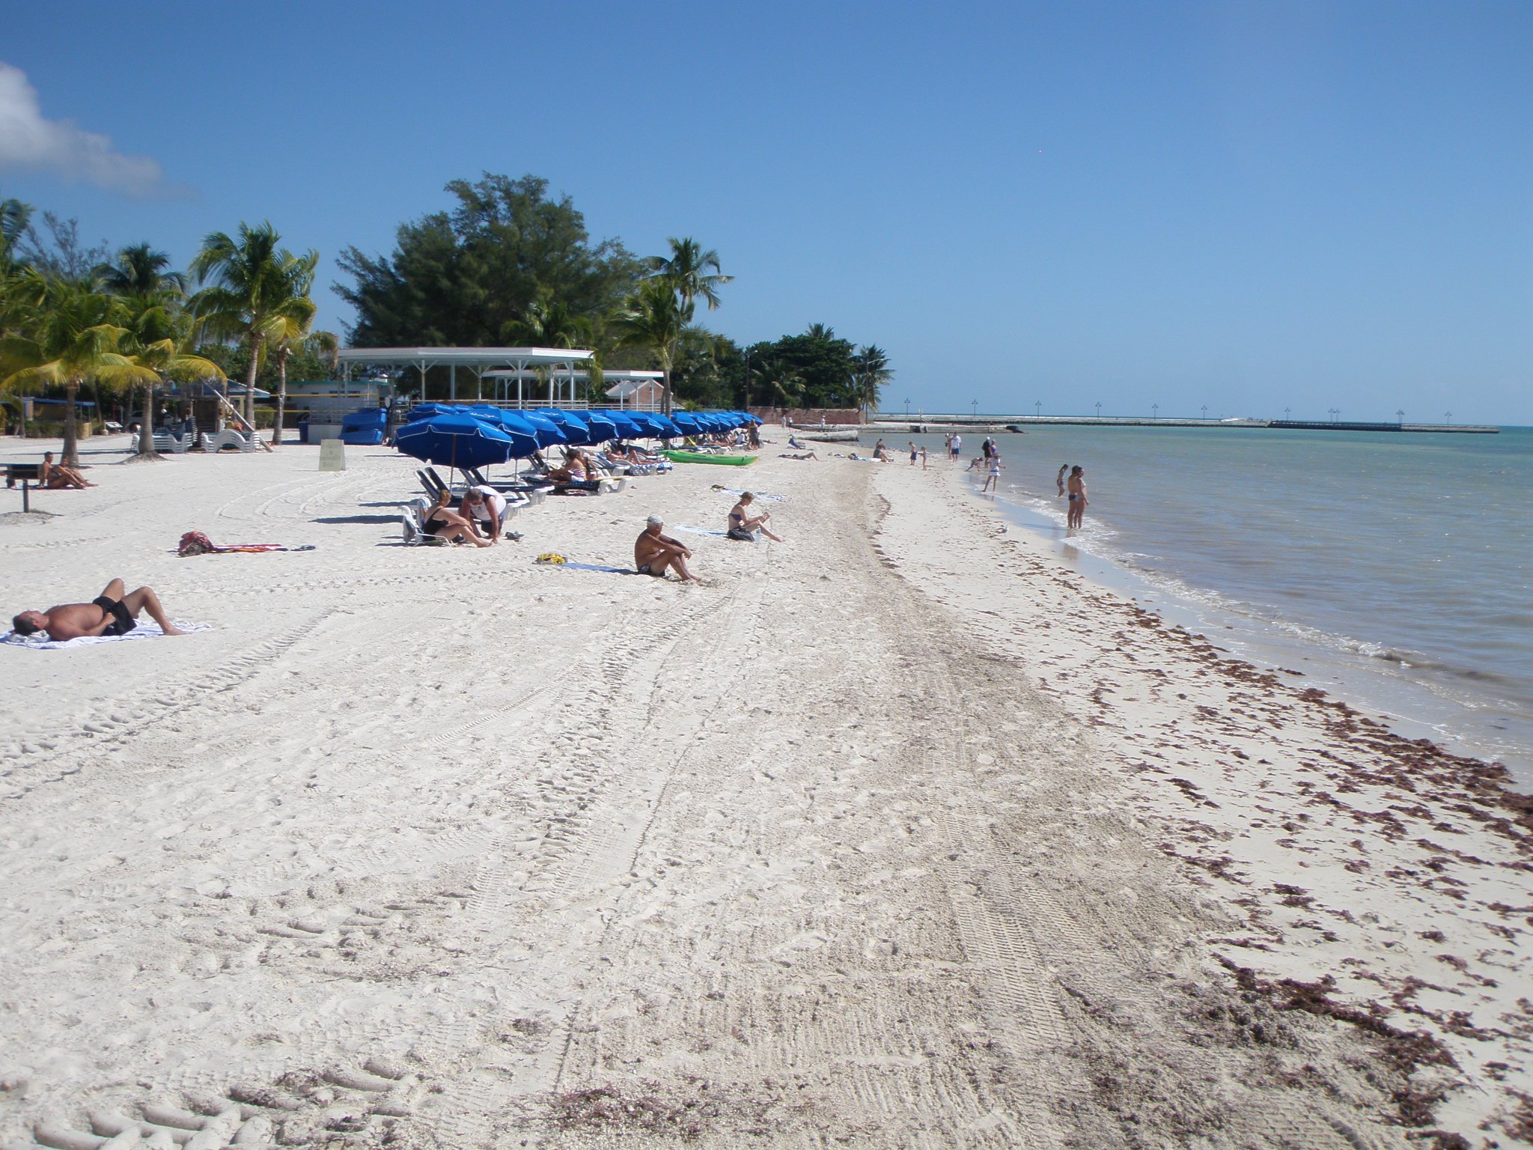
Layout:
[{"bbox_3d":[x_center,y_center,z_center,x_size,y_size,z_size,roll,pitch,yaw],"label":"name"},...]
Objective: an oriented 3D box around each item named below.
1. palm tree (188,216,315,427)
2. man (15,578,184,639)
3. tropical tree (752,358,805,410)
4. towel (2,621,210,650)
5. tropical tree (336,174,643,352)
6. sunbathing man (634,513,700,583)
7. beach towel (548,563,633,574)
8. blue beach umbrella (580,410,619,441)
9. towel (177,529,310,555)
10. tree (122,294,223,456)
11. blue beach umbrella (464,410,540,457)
[{"bbox_3d":[-25.916,-12.047,84.000,5.400,10.800,5.600,1,6,0],"label":"palm tree"},{"bbox_3d":[-5.726,0.275,14.356,1.330,0.450,0.620,-4,8,-43],"label":"man"},{"bbox_3d":[1.379,-24.553,228.000,7.200,9.000,7.200,1,6,0],"label":"tropical tree"},{"bbox_3d":[-5.640,0.480,14.225,0.850,0.060,1.680,6,7,40],"label":"towel"},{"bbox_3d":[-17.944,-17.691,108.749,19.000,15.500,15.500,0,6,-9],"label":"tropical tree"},{"bbox_3d":[-1.317,-0.360,22.341,0.900,0.840,0.550,4,6,25],"label":"sunbathing man"},{"bbox_3d":[-2.169,-0.081,22.804,1.500,0.050,0.750,2,6,12],"label":"beach towel"},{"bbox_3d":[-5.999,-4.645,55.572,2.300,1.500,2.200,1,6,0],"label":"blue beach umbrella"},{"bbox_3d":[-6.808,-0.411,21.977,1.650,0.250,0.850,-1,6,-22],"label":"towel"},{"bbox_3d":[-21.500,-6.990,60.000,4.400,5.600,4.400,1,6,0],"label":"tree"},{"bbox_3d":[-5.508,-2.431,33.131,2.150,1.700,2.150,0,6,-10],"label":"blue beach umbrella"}]

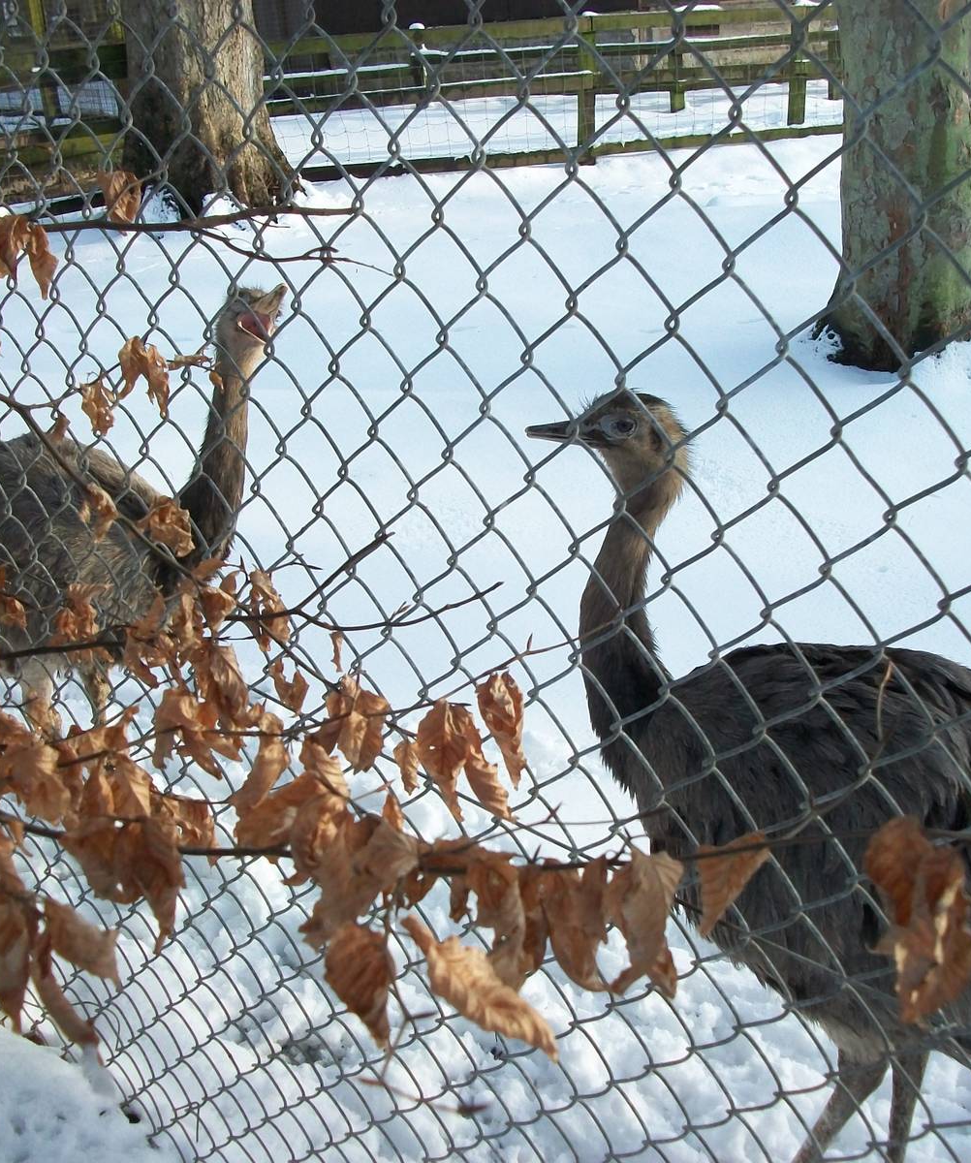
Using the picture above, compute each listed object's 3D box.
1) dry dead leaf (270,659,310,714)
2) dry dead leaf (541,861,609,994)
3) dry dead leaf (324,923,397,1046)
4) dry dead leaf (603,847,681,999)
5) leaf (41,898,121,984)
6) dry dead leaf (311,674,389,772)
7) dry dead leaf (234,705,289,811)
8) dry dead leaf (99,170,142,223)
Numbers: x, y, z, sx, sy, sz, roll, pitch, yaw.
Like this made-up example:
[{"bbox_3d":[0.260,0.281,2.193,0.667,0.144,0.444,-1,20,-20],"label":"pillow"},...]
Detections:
[{"bbox_3d":[-0.113,0.061,0.833,0.021,0.032,0.015,-18,16,-9],"label":"dry dead leaf"},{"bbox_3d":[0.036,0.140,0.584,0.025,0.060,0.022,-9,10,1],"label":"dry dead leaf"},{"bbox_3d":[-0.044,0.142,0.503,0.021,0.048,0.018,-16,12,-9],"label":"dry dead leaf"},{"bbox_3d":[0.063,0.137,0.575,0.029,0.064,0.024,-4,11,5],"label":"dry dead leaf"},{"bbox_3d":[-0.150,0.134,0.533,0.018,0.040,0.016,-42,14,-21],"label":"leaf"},{"bbox_3d":[-0.070,0.074,0.750,0.038,0.053,0.024,-3,14,-6],"label":"dry dead leaf"},{"bbox_3d":[-0.112,0.088,0.714,0.017,0.056,0.018,19,10,-6],"label":"dry dead leaf"},{"bbox_3d":[-0.244,-0.257,0.963,0.028,0.041,0.015,-9,22,-12],"label":"dry dead leaf"}]

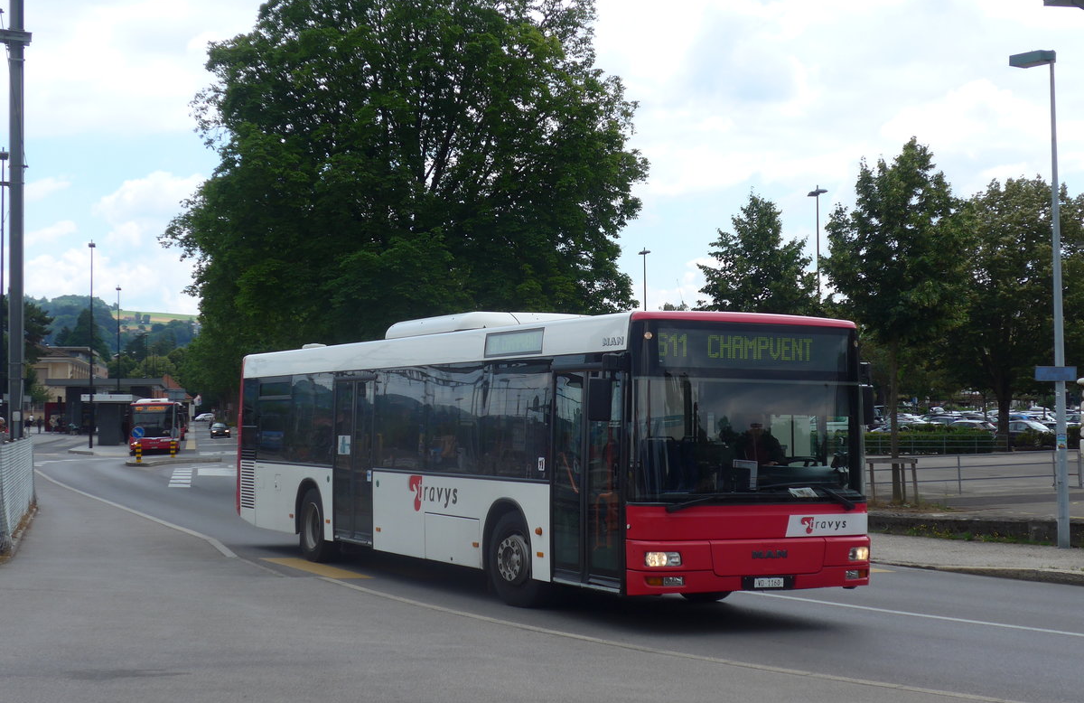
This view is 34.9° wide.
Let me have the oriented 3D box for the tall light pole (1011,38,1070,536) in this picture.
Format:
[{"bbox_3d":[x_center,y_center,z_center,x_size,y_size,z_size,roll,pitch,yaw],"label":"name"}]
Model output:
[{"bbox_3d":[7.001,-0.733,24.156,0.400,6.950,0.800,2,-4,-43],"label":"tall light pole"}]

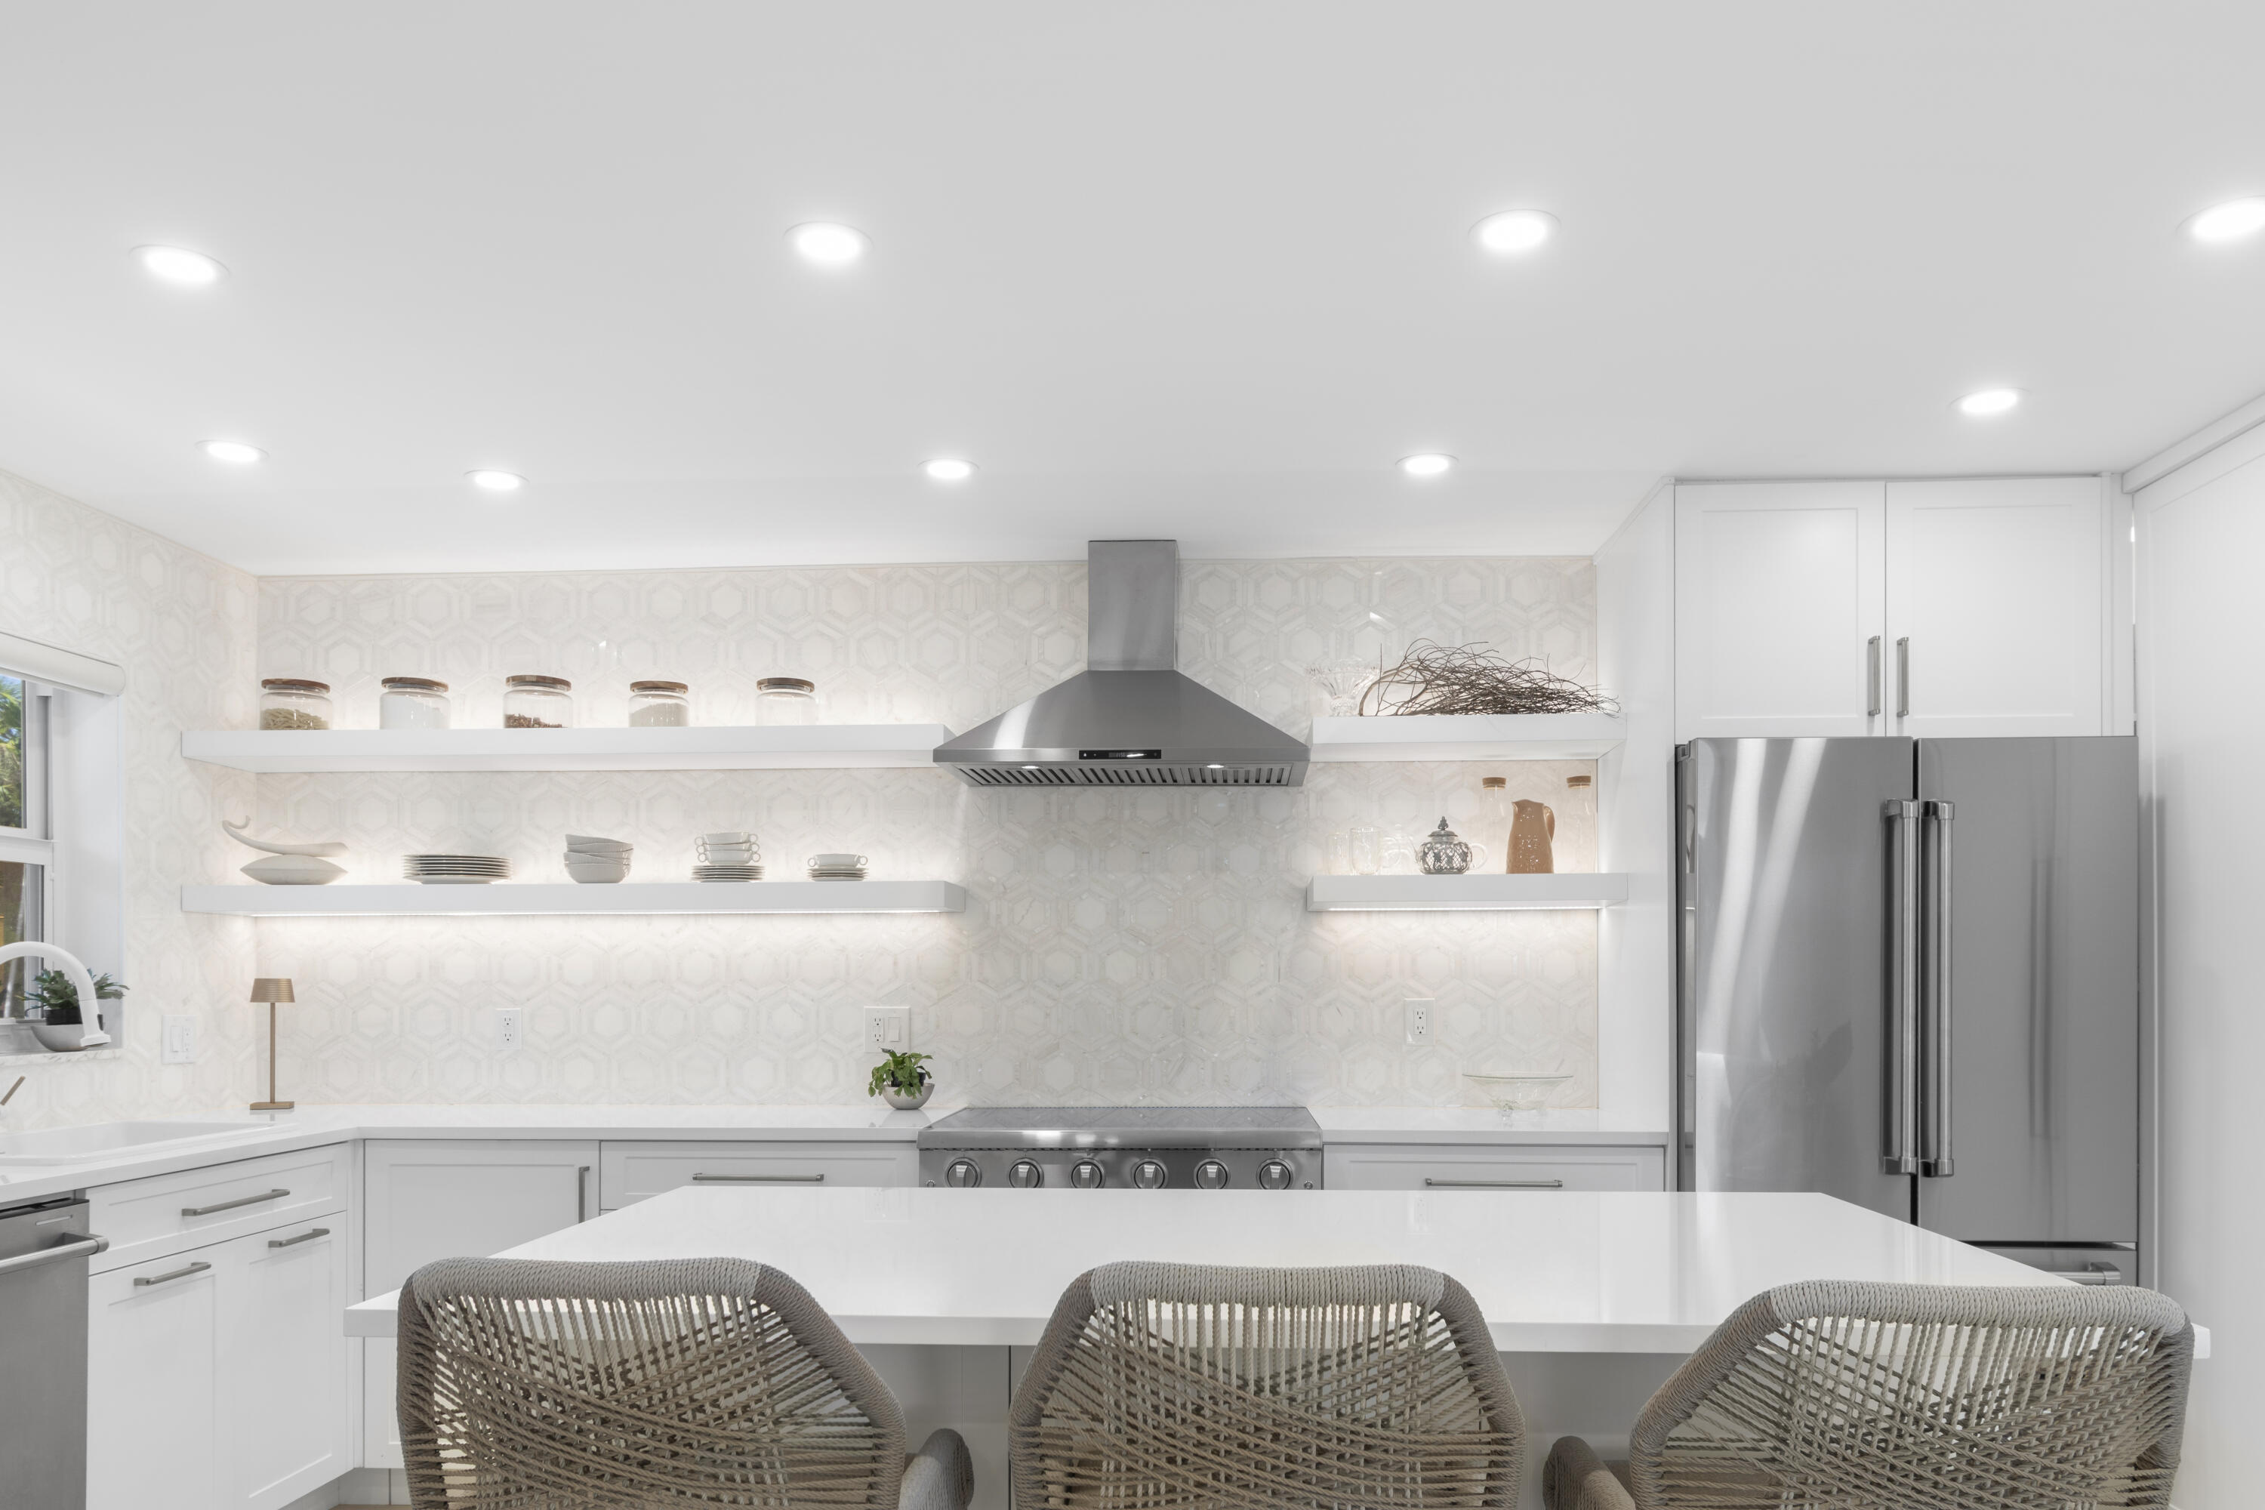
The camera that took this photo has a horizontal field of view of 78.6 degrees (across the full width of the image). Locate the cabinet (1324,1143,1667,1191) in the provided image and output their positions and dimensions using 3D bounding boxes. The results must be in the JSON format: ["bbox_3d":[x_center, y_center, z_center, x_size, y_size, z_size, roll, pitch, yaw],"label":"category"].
[{"bbox_3d":[0.831,1.262,3.414,0.762,0.720,0.610,0,-5,3],"label":"cabinet"}]

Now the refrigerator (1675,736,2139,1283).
[{"bbox_3d":[1.623,0.866,3.230,0.918,1.754,0.740,0,-5,3],"label":"refrigerator"}]

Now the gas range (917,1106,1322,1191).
[{"bbox_3d":[-0.013,1.326,3.444,0.909,0.924,0.690,0,-5,3],"label":"gas range"}]

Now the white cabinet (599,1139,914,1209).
[{"bbox_3d":[-0.846,1.281,3.484,0.735,0.736,0.610,0,-5,3],"label":"white cabinet"}]

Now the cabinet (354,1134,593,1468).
[{"bbox_3d":[-1.507,1.301,3.534,0.568,0.747,0.610,0,-5,3],"label":"cabinet"}]

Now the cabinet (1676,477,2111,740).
[{"bbox_3d":[1.646,-0.293,3.279,0.905,0.561,0.620,0,-5,3],"label":"cabinet"}]

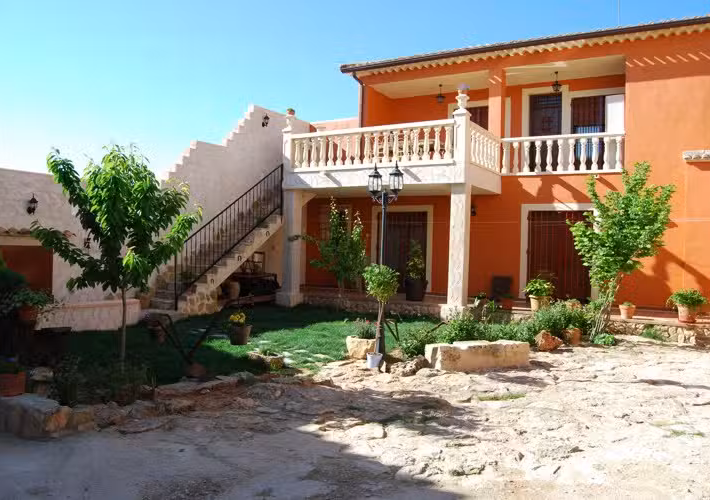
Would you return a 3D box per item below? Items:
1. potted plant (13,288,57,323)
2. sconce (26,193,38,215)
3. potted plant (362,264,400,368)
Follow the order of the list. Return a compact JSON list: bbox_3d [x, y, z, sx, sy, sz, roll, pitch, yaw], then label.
[{"bbox_3d":[-4.461,0.762,7.800,0.550,0.460,0.500,2,1,26],"label":"potted plant"},{"bbox_3d":[-5.668,-0.800,9.850,0.210,0.370,0.160,2,1,27],"label":"sconce"},{"bbox_3d":[0.333,0.830,7.050,0.470,1.300,0.470,1,1,3],"label":"potted plant"}]

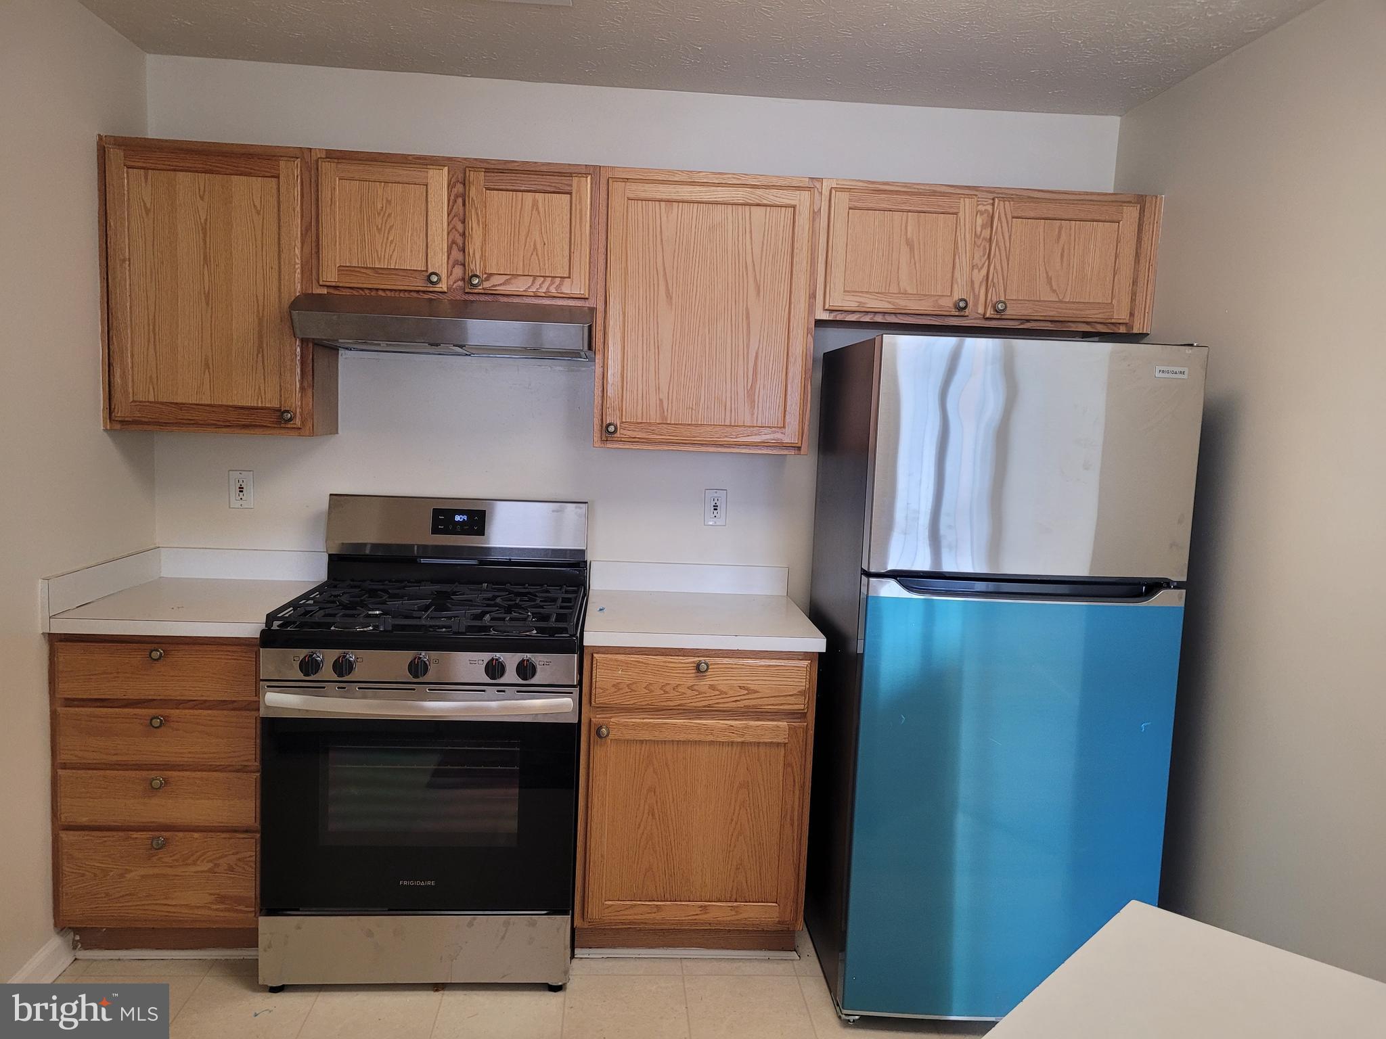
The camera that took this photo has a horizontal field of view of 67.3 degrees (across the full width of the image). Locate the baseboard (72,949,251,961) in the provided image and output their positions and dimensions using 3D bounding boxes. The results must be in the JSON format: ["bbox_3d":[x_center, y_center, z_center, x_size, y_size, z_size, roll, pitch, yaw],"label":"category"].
[{"bbox_3d":[-1.344,1.133,2.717,0.510,0.028,0.015,2,6,-4],"label":"baseboard"}]

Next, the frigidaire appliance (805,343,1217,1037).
[{"bbox_3d":[0.758,0.374,2.858,0.756,1.672,0.790,2,6,-3],"label":"frigidaire appliance"}]

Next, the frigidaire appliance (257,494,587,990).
[{"bbox_3d":[-0.687,0.561,2.843,0.760,1.190,0.729,2,6,-4],"label":"frigidaire appliance"}]

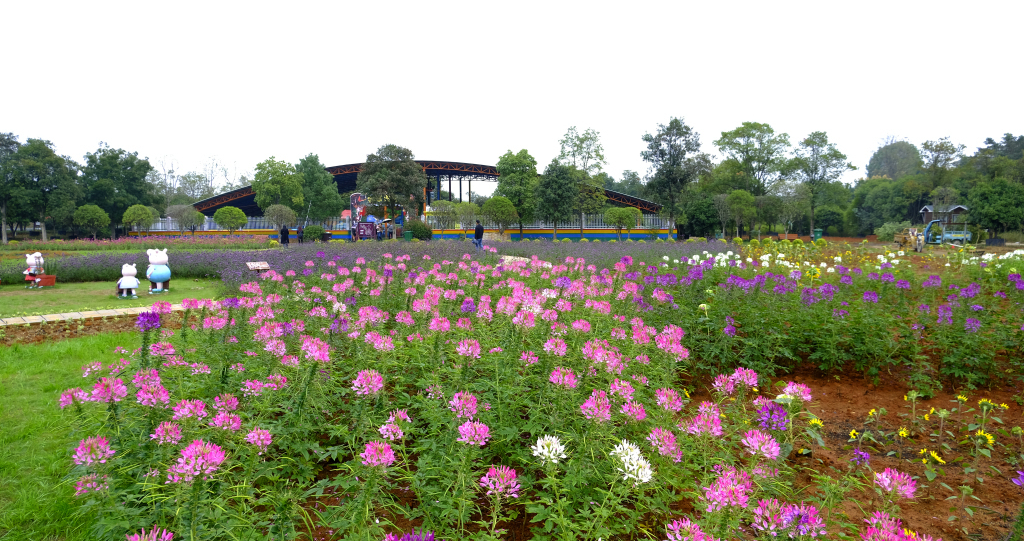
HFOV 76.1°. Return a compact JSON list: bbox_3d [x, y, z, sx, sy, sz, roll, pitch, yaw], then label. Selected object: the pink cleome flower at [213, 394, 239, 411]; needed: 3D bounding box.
[{"bbox_3d":[-1.620,0.746,3.700,0.147,0.102,0.147,0,4,0],"label":"pink cleome flower"}]

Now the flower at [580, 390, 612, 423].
[{"bbox_3d":[0.387,0.624,3.000,0.144,0.148,0.144,0,4,0],"label":"flower"}]

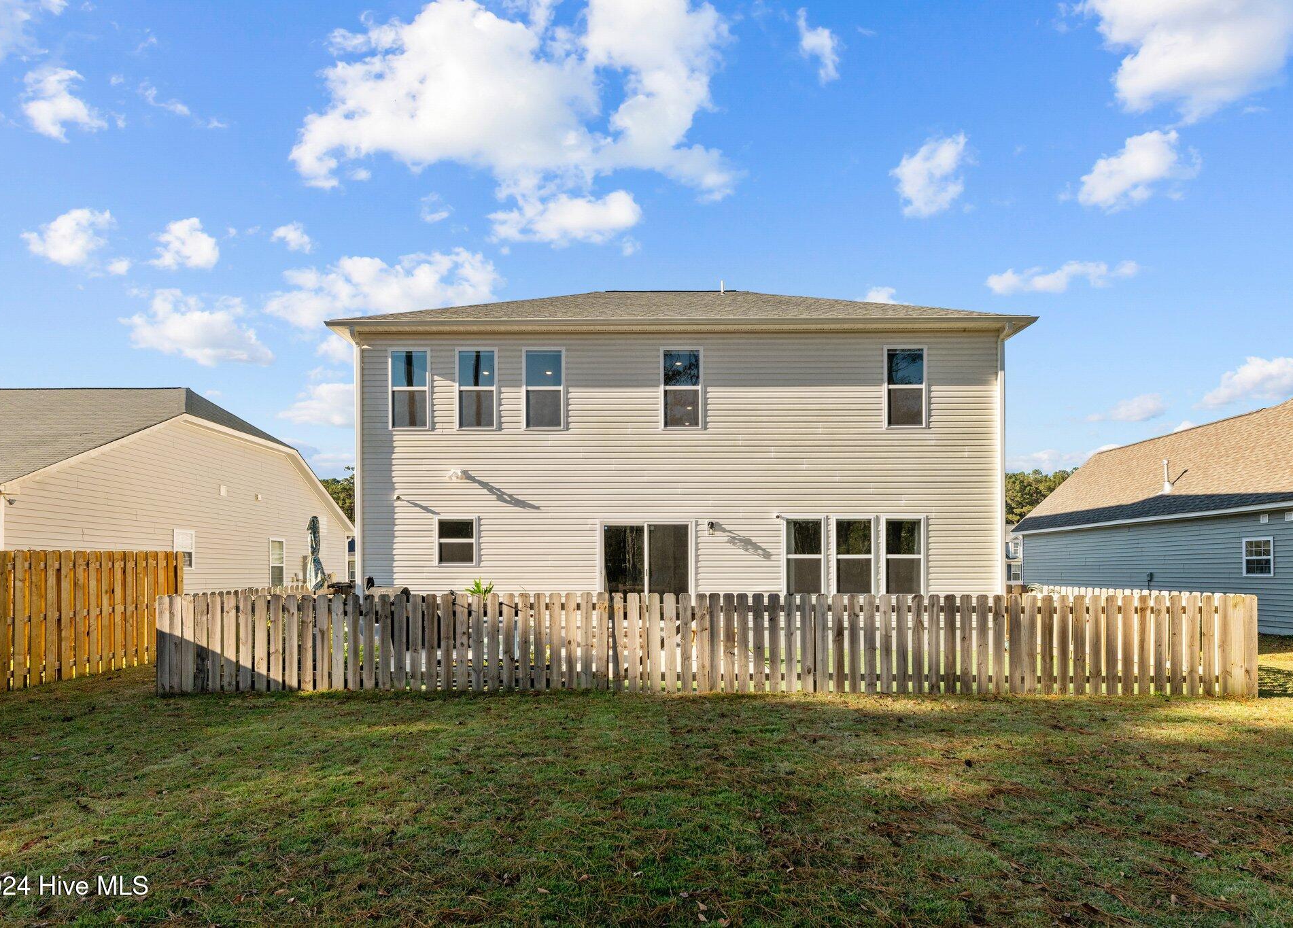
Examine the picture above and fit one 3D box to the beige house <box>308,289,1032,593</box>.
[{"bbox_3d":[0.700,-0.220,17.250,13.050,8.400,10.000,0,-5,1],"label":"beige house"}]

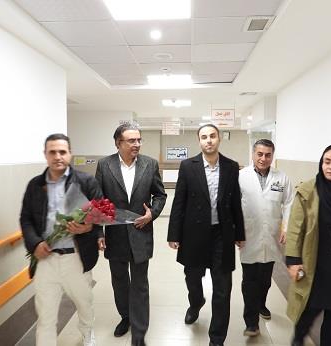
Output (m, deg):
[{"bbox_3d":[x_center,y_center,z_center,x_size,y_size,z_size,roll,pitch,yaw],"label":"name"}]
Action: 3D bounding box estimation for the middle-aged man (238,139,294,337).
[{"bbox_3d":[0.900,0.548,2.936,0.530,1.703,0.480,1,4,9],"label":"middle-aged man"}]

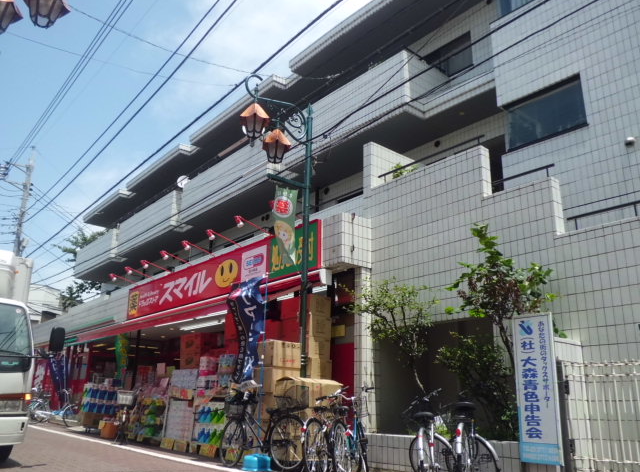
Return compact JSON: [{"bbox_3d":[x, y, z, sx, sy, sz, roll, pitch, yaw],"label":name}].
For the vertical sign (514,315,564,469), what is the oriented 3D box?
[{"bbox_3d":[2.129,1.478,5.600,0.060,1.392,0.418,13,-20,-36],"label":"vertical sign"}]

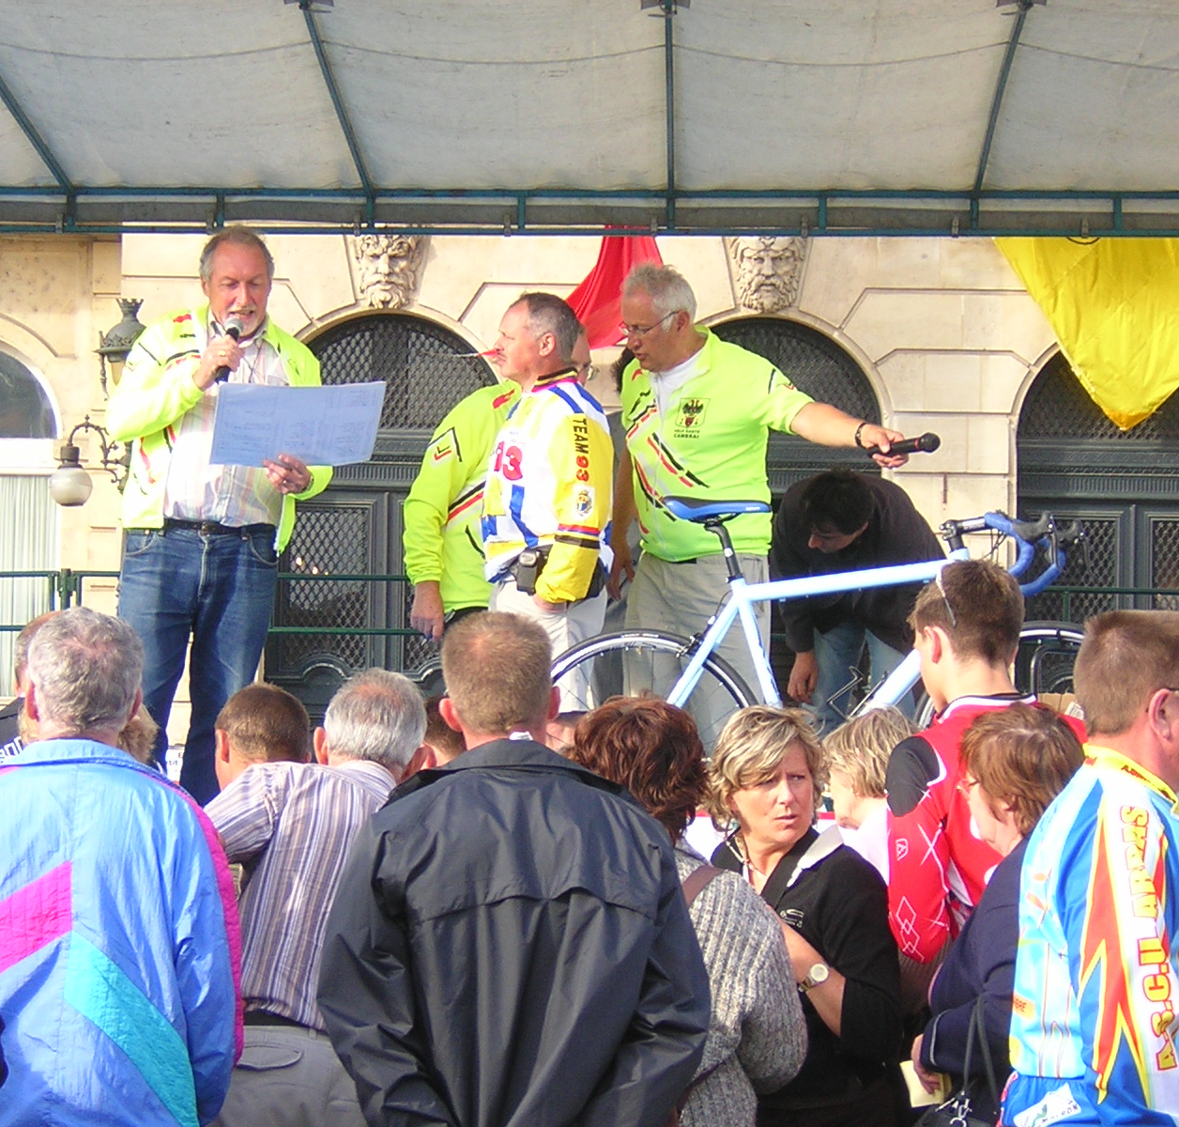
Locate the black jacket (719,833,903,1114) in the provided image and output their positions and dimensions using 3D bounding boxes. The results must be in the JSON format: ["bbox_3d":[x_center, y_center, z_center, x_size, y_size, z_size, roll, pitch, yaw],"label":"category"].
[{"bbox_3d":[0.355,0.704,6.350,0.450,0.530,0.310,0,-2,27],"label":"black jacket"}]

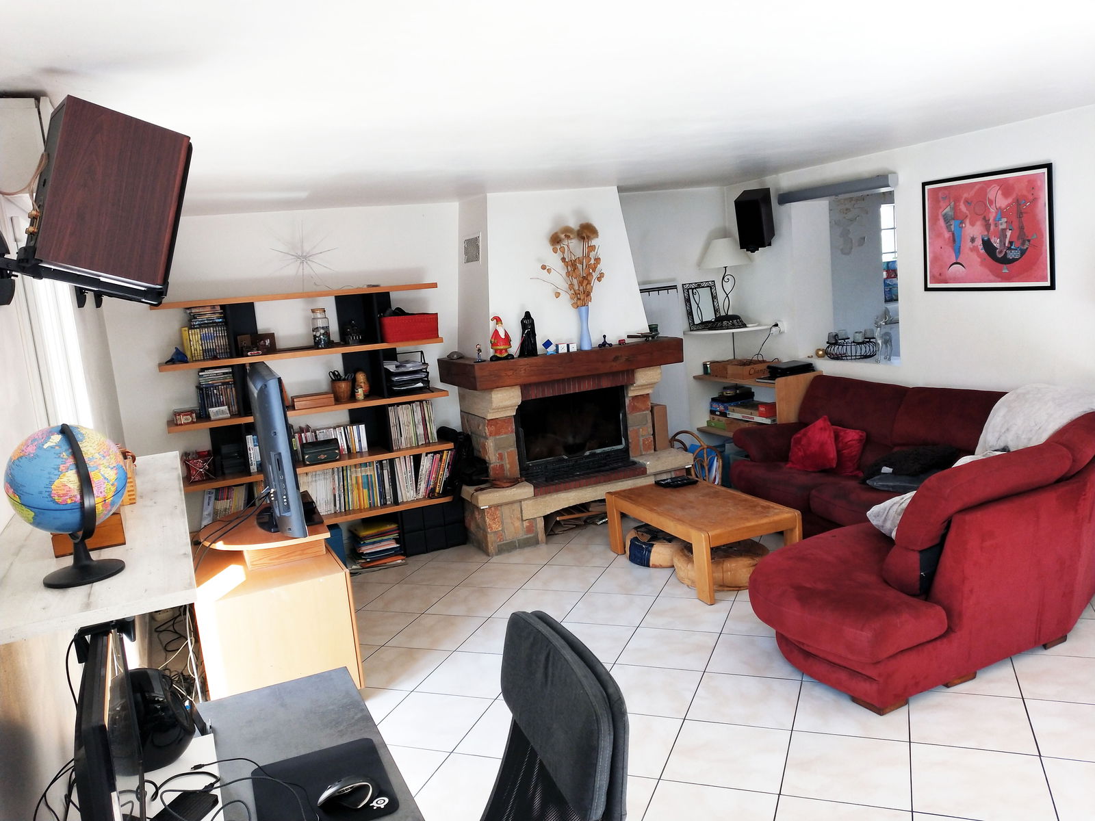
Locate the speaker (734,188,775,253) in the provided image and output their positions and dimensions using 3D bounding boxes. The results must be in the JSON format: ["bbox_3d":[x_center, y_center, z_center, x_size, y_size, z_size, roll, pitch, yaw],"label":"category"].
[{"bbox_3d":[1.559,-1.440,5.465,0.181,0.355,0.234,4,32,32],"label":"speaker"}]

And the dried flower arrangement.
[{"bbox_3d":[0.162,-1.011,5.108,0.523,0.593,0.268,-9,10,-21],"label":"dried flower arrangement"}]

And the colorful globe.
[{"bbox_3d":[-1.364,0.196,2.061,0.295,0.315,0.295,-9,10,-21],"label":"colorful globe"}]

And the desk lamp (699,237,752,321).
[{"bbox_3d":[1.402,-1.004,5.693,0.400,0.670,0.400,-3,9,14],"label":"desk lamp"}]

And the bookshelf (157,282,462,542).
[{"bbox_3d":[-1.503,0.166,4.769,1.710,1.842,0.276,-9,10,-23],"label":"bookshelf"}]

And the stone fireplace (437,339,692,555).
[{"bbox_3d":[0.155,0.207,5.538,1.690,1.348,0.697,-9,10,-21],"label":"stone fireplace"}]

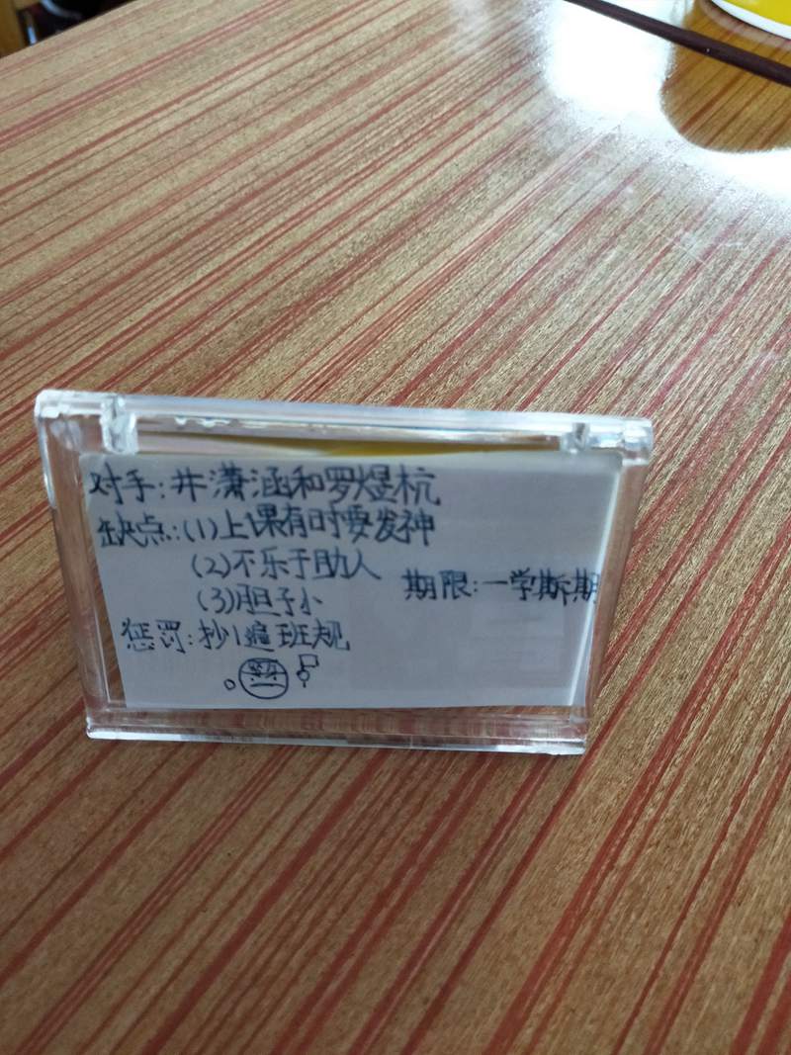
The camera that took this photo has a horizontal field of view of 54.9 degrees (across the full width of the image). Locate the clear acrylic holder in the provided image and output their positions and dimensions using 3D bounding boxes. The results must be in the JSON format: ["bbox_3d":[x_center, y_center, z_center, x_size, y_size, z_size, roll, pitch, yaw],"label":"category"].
[{"bbox_3d":[-0.009,0.005,0.147,0.102,0.060,0.056,3,57,-3],"label":"clear acrylic holder"}]

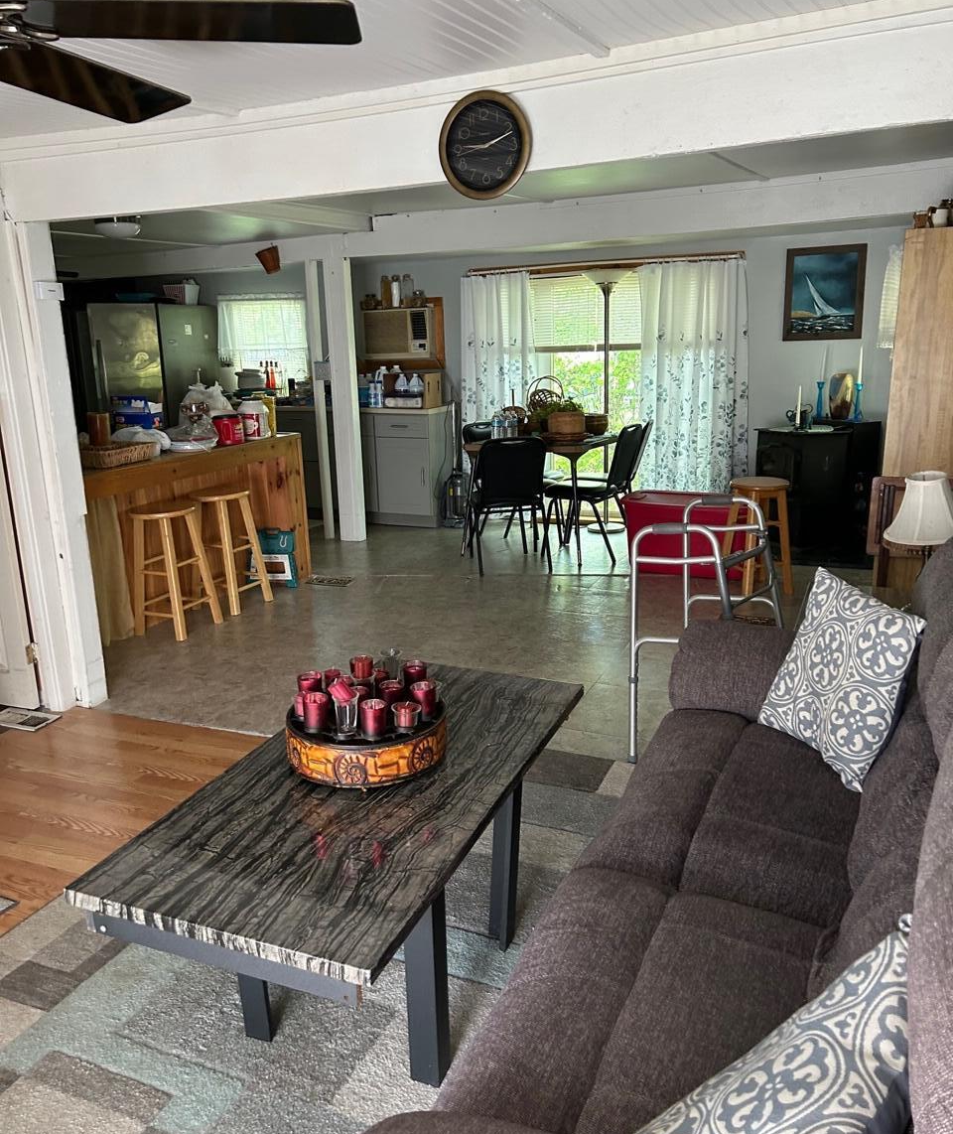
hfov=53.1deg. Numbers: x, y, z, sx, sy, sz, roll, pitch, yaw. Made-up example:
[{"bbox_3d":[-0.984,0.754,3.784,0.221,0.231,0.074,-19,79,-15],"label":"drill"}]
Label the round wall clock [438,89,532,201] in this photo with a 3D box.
[{"bbox_3d":[0.025,-1.205,2.726,0.300,0.300,0.045,6,16,26],"label":"round wall clock"}]

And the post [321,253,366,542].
[{"bbox_3d":[-0.923,-1.149,6.753,0.160,1.965,0.110,5,16,27],"label":"post"}]

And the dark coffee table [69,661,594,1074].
[{"bbox_3d":[-0.228,0.726,2.302,0.651,0.530,1.295,4,15,21],"label":"dark coffee table"}]

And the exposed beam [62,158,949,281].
[{"bbox_3d":[-0.431,-2.172,6.235,6.900,0.250,0.140,5,16,27],"label":"exposed beam"}]

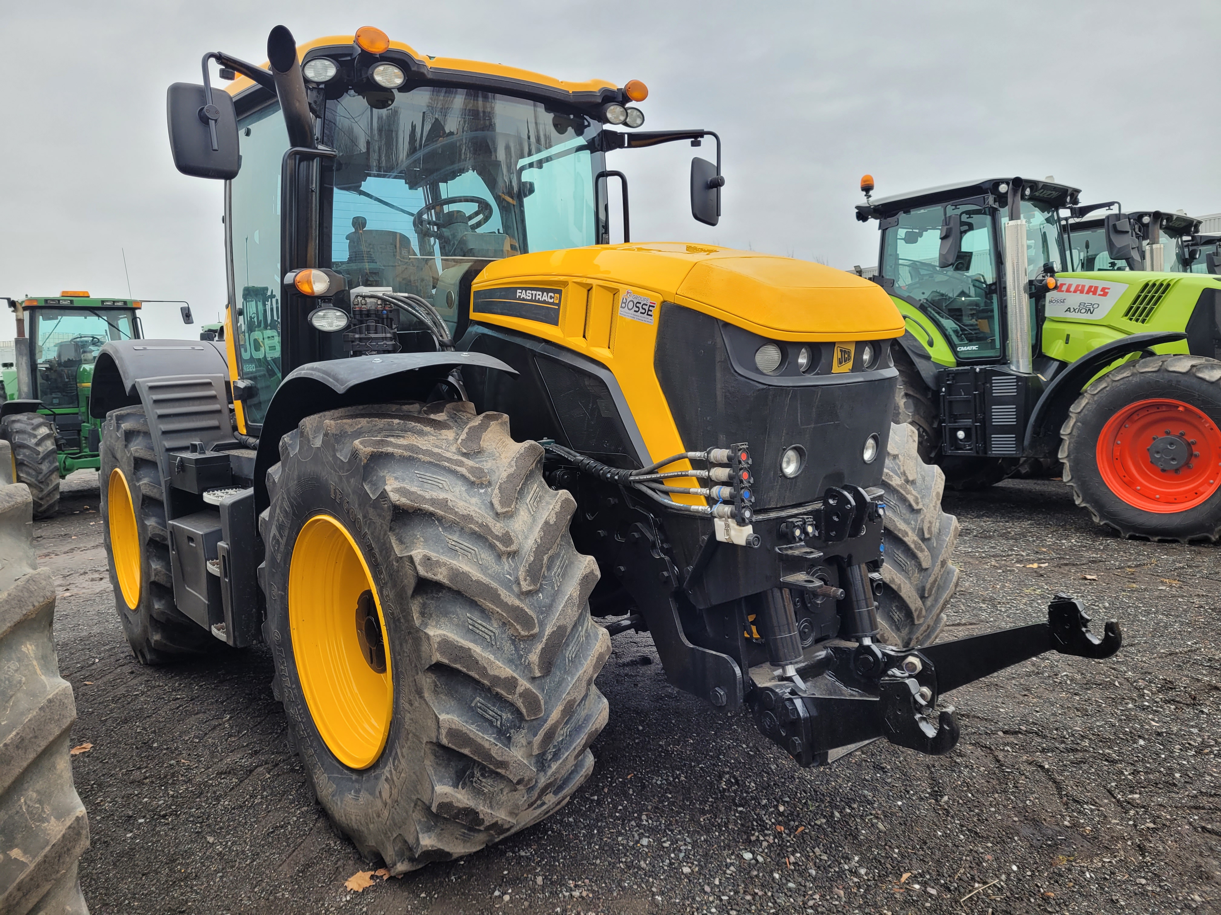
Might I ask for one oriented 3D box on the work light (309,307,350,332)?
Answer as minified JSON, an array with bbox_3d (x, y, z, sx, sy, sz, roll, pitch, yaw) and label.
[{"bbox_3d":[-1.043,-0.508,3.390,0.151,0.099,0.086,-6,6,-30],"label":"work light"}]

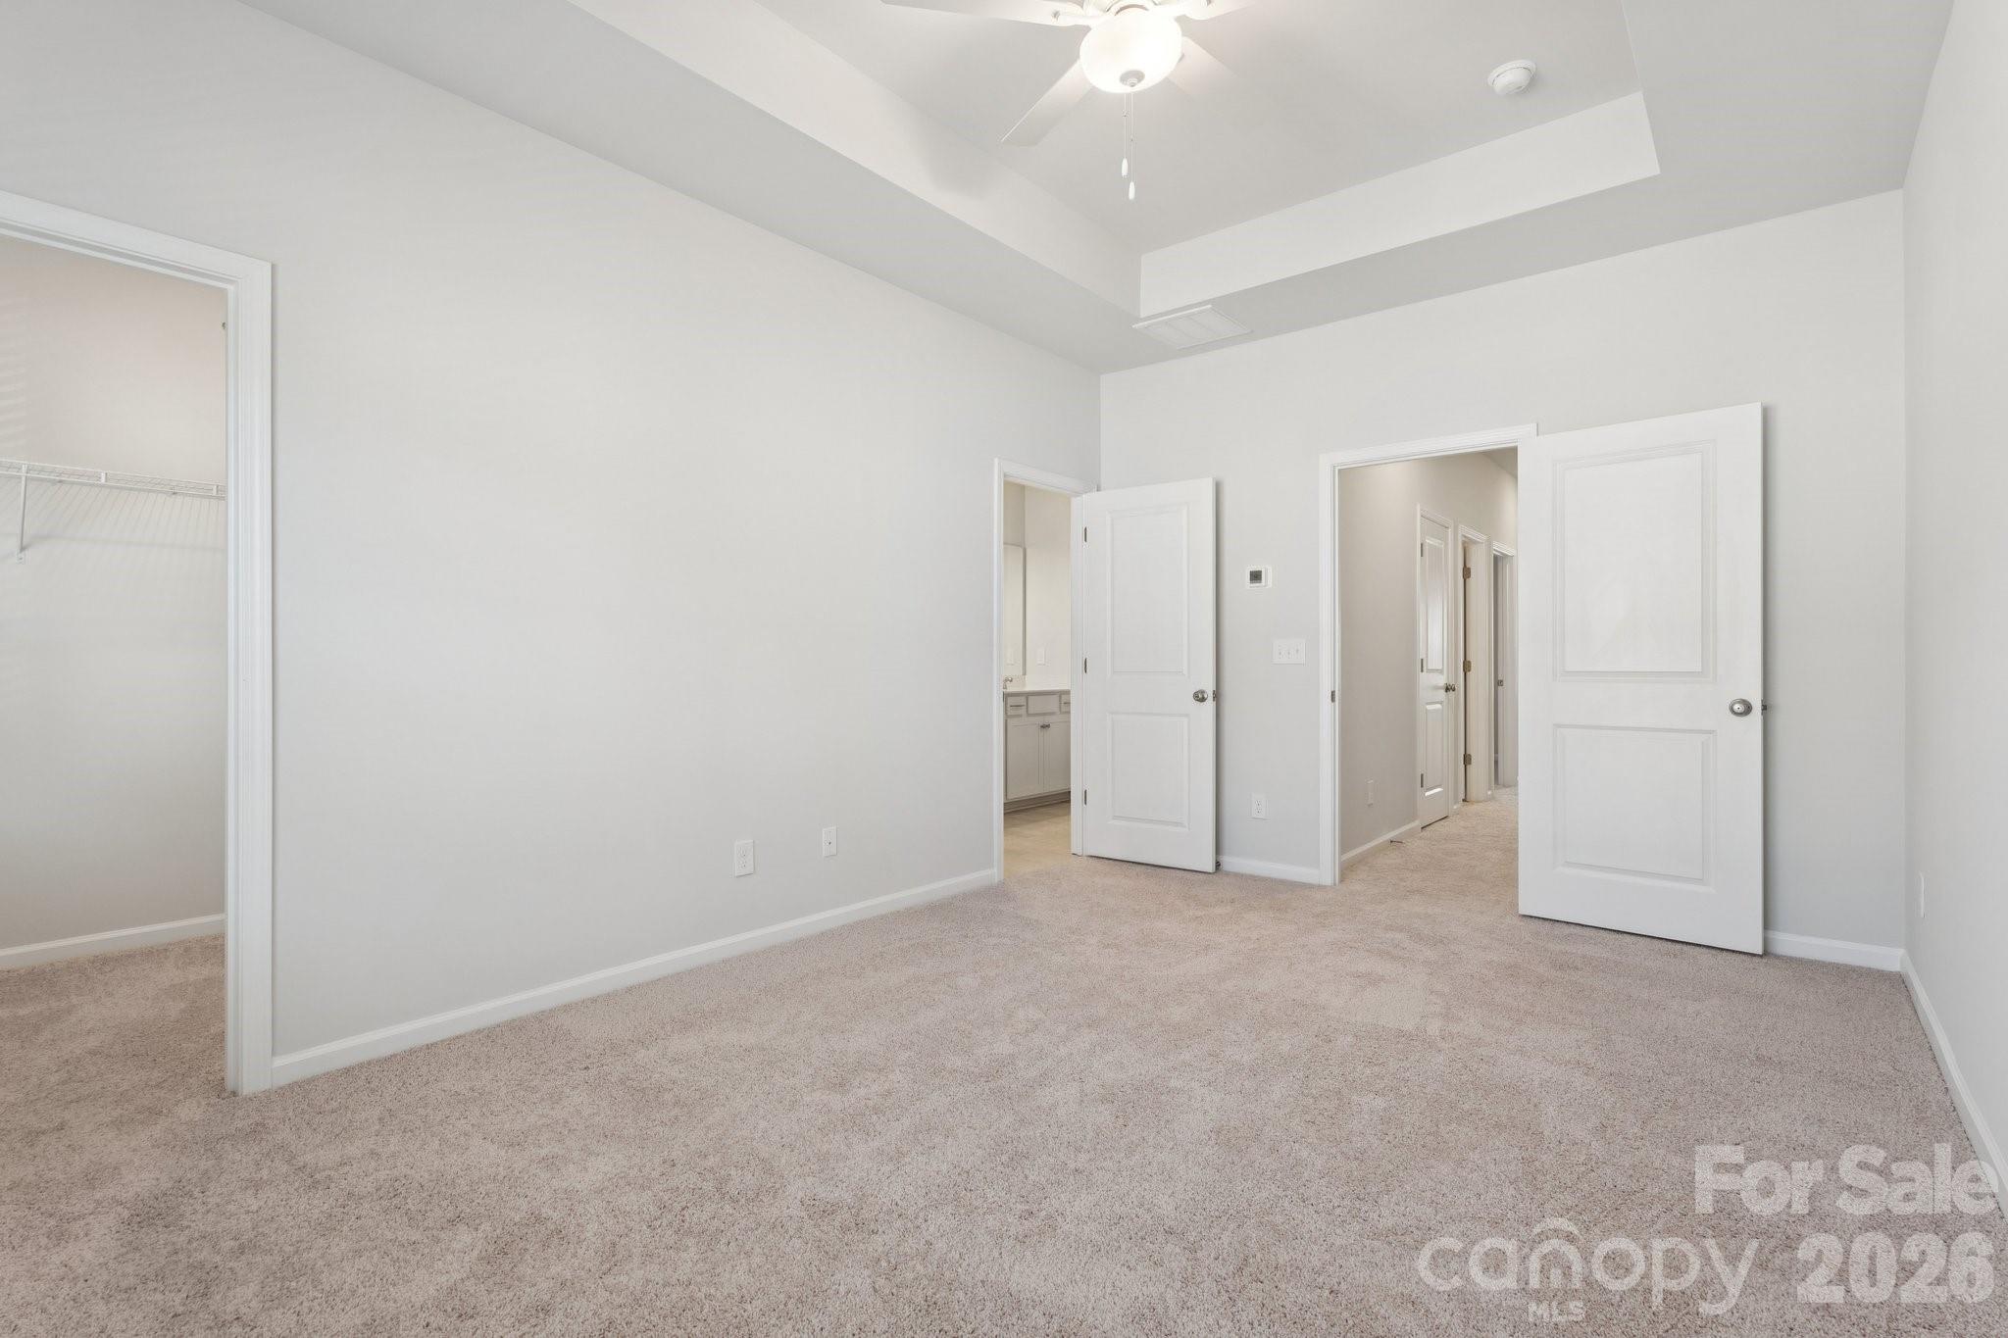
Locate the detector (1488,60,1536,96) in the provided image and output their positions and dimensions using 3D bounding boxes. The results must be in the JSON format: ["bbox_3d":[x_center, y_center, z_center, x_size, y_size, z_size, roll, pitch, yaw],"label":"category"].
[{"bbox_3d":[1.685,-1.951,2.957,0.138,0.050,0.138,0,0,40],"label":"detector"}]

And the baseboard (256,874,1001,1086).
[{"bbox_3d":[-0.955,1.027,3.362,0.017,0.082,2.835,0,0,40],"label":"baseboard"}]

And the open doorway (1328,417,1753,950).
[{"bbox_3d":[2.175,0.004,3.837,1.670,2.110,0.200,0,0,40],"label":"open doorway"}]

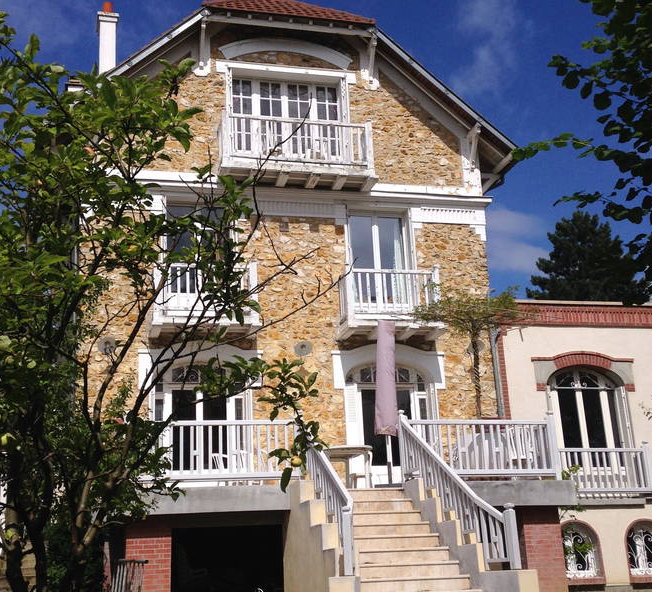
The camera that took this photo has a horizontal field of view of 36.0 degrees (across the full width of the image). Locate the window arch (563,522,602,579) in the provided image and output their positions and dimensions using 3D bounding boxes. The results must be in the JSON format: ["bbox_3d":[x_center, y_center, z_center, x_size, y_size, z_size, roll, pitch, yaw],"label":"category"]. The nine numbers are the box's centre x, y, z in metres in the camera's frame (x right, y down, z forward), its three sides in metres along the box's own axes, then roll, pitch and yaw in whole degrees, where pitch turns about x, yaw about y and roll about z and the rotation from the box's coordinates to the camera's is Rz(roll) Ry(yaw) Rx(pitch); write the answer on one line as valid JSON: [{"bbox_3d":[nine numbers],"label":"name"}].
[{"bbox_3d":[4.376,4.492,17.680,0.908,1.039,0.270,2,-19,-14],"label":"window arch"}]

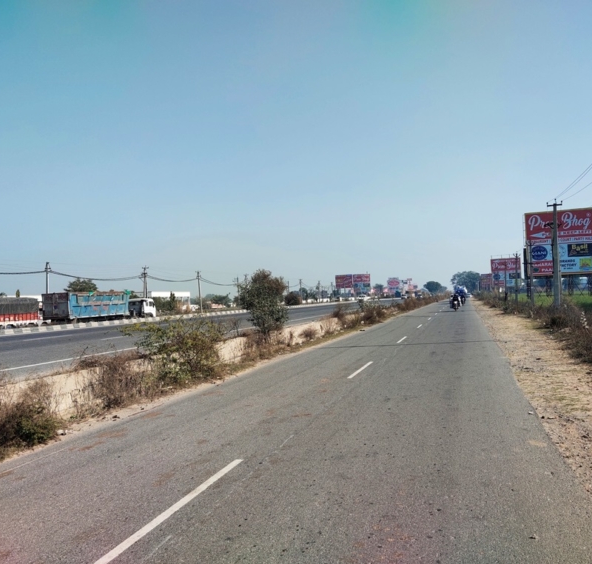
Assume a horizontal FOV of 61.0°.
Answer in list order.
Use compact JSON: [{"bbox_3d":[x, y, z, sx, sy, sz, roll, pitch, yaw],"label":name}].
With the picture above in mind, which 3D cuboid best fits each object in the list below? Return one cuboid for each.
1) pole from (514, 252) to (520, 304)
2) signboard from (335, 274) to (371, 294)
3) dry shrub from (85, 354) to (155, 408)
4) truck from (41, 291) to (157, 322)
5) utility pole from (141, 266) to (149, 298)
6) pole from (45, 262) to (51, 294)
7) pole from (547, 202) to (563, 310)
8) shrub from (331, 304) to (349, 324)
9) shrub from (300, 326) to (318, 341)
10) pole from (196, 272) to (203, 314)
[{"bbox_3d":[34.801,-0.480,78.876,1.050,8.330,0.350,-2,-2,19],"label":"pole"},{"bbox_3d":[28.753,0.853,252.000,17.400,9.000,0.600,-2,-2,19],"label":"signboard"},{"bbox_3d":[-3.376,1.889,9.580,0.850,1.020,1.500,-2,-2,19],"label":"dry shrub"},{"bbox_3d":[-15.620,2.489,41.062,2.500,3.200,10.400,-3,-2,19],"label":"truck"},{"bbox_3d":[-21.774,1.540,72.890,1.200,7.450,0.400,-2,-2,19],"label":"utility pole"},{"bbox_3d":[-22.494,1.319,45.760,0.500,6.210,0.350,-3,-2,19],"label":"pole"},{"bbox_3d":[18.459,-1.562,35.375,1.080,8.410,0.320,-2,-2,19],"label":"pole"},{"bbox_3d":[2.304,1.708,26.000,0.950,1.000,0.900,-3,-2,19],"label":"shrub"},{"bbox_3d":[0.518,2.133,20.800,0.750,0.580,0.700,-2,-2,0],"label":"shrub"},{"bbox_3d":[-13.676,1.668,71.755,0.900,6.490,0.450,-3,-2,19],"label":"pole"}]

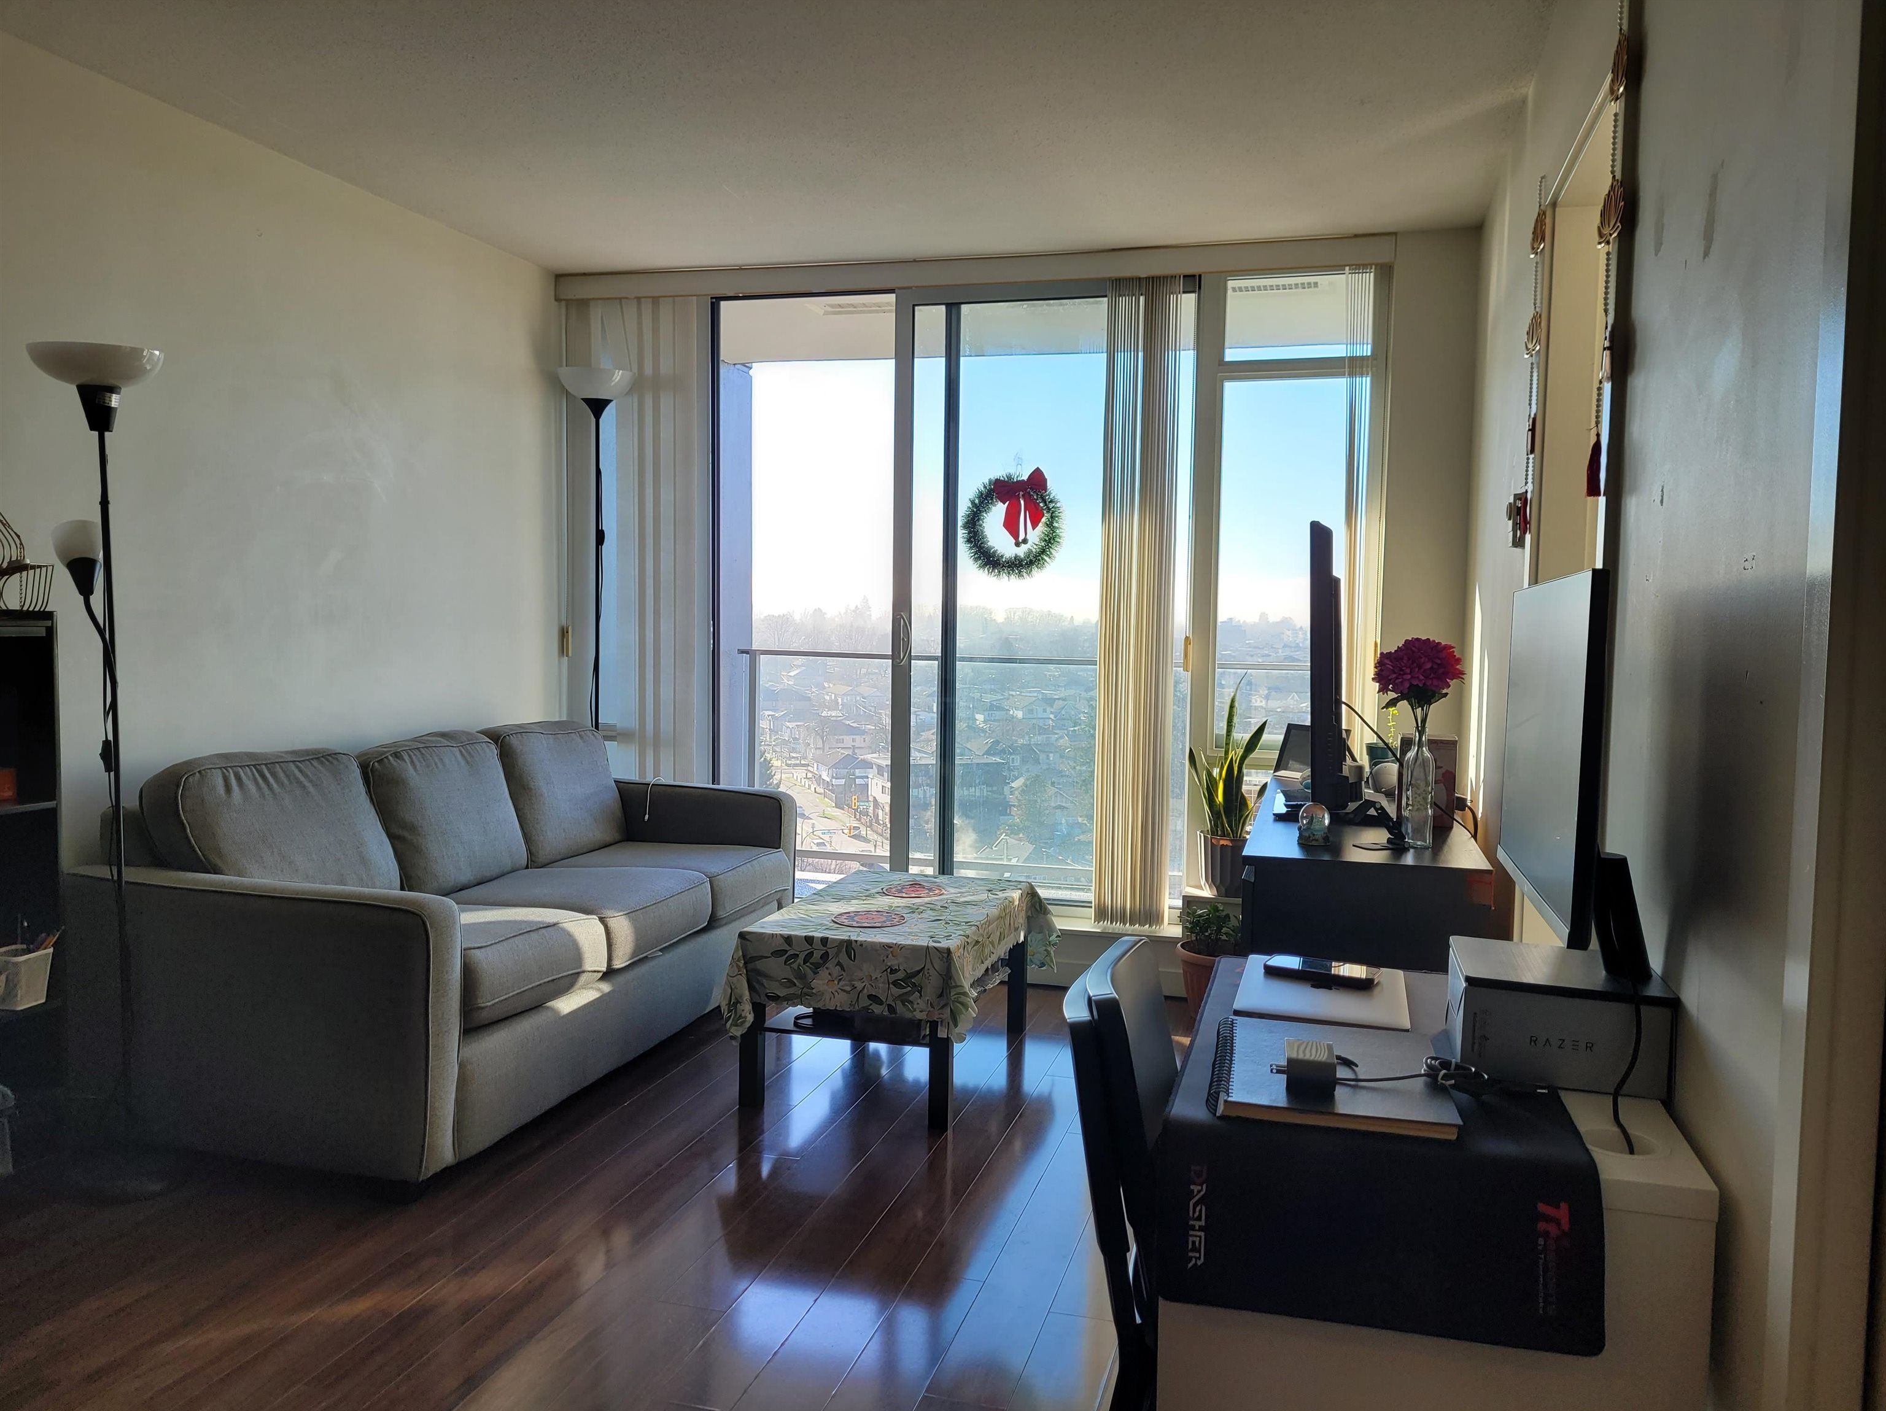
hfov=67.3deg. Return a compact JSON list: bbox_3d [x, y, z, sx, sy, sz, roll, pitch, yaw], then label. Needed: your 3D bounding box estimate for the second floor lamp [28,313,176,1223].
[{"bbox_3d":[-1.798,0.144,3.047,0.270,1.800,0.280,-1,4,-31],"label":"second floor lamp"}]

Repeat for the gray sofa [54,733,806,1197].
[{"bbox_3d":[-1.255,0.527,4.105,0.950,0.900,2.080,2,4,16],"label":"gray sofa"}]

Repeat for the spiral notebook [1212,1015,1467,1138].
[{"bbox_3d":[0.428,0.406,1.570,0.245,0.018,0.311,2,4,13],"label":"spiral notebook"}]

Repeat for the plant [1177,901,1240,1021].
[{"bbox_3d":[0.869,0.795,4.425,0.280,0.385,0.280,2,4,16],"label":"plant"}]

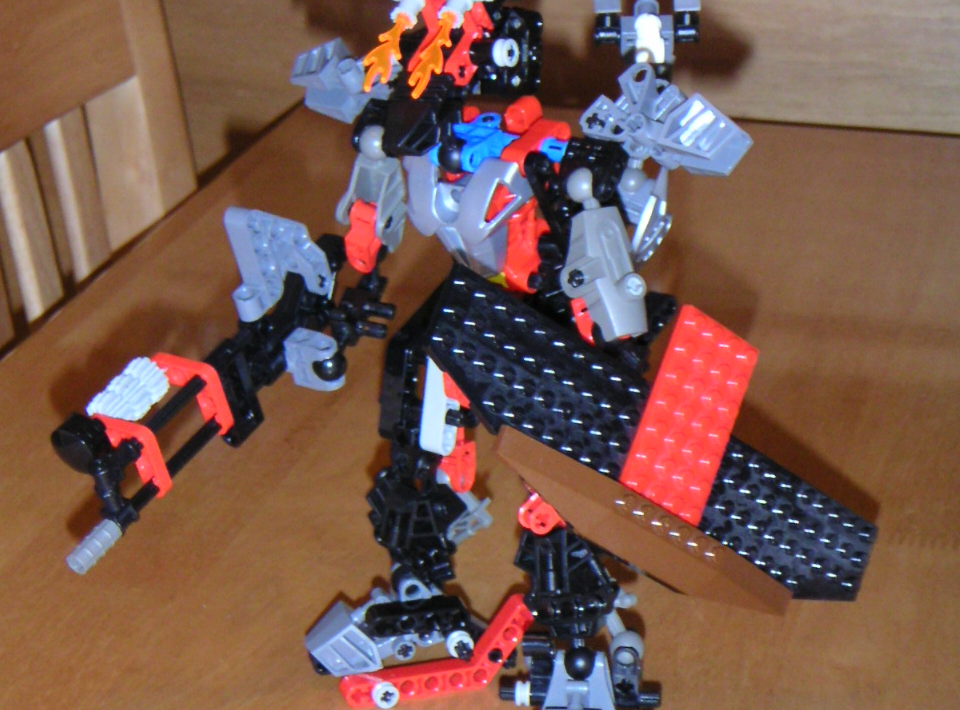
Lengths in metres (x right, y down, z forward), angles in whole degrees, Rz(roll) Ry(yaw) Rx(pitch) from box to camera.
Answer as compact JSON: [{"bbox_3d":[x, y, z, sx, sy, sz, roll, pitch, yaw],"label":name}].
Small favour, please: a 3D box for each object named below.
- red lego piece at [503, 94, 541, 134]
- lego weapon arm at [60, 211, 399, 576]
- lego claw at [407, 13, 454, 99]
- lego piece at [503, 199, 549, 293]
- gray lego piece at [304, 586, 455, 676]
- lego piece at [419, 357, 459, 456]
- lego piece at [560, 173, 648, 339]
[{"bbox_3d":[0.013,-0.070,0.848,0.009,0.009,0.014,15,25,36],"label":"red lego piece"},{"bbox_3d":[-0.072,0.011,0.840,0.039,0.045,0.122,17,49,40],"label":"lego weapon arm"},{"bbox_3d":[-0.014,-0.085,0.828,0.010,0.006,0.029,9,57,23],"label":"lego claw"},{"bbox_3d":[0.013,-0.031,0.837,0.014,0.028,0.016,1,16,25],"label":"lego piece"},{"bbox_3d":[-0.031,0.085,0.900,0.046,0.019,0.024,-6,21,-14],"label":"gray lego piece"},{"bbox_3d":[-0.012,0.015,0.865,0.009,0.034,0.009,10,19,22],"label":"lego piece"},{"bbox_3d":[0.036,-0.028,0.835,0.021,0.053,0.017,-24,-9,14],"label":"lego piece"}]

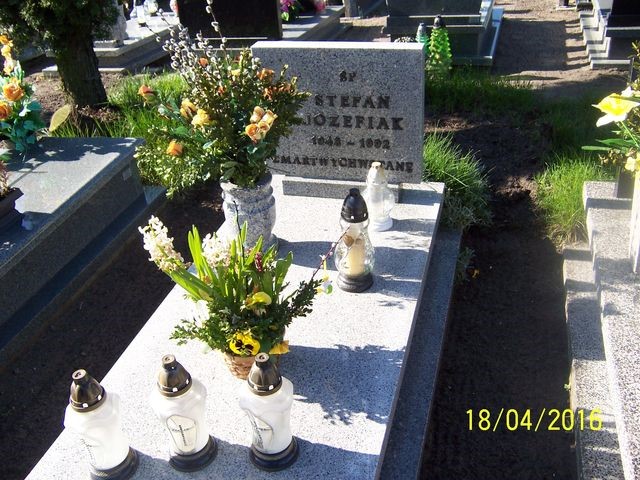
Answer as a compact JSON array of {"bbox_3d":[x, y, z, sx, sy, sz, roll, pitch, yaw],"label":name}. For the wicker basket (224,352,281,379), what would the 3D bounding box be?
[{"bbox_3d":[-0.172,0.290,1.607,0.158,0.124,0.158,5,33,15],"label":"wicker basket"}]

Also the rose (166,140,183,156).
[{"bbox_3d":[-0.459,-0.288,1.923,0.052,0.052,0.052,-4,32,1],"label":"rose"}]

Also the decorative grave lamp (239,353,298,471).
[{"bbox_3d":[-0.114,0.363,1.327,0.116,0.291,0.116,-3,32,2],"label":"decorative grave lamp"}]

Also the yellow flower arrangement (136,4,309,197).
[{"bbox_3d":[-0.297,-0.414,1.860,0.530,0.550,0.410,5,33,15],"label":"yellow flower arrangement"}]

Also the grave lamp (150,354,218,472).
[{"bbox_3d":[-0.305,0.369,1.342,0.117,0.292,0.117,-8,32,-5],"label":"grave lamp"}]

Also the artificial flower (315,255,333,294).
[{"bbox_3d":[0.008,0.081,1.437,0.045,0.095,0.040,5,33,15],"label":"artificial flower"}]

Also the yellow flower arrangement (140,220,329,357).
[{"bbox_3d":[-0.211,0.121,1.508,0.430,0.330,0.310,5,33,15],"label":"yellow flower arrangement"}]

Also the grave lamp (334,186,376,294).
[{"bbox_3d":[0.102,-0.006,1.851,0.121,0.327,0.121,-3,32,3],"label":"grave lamp"}]

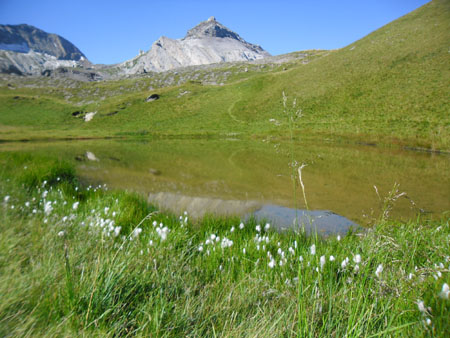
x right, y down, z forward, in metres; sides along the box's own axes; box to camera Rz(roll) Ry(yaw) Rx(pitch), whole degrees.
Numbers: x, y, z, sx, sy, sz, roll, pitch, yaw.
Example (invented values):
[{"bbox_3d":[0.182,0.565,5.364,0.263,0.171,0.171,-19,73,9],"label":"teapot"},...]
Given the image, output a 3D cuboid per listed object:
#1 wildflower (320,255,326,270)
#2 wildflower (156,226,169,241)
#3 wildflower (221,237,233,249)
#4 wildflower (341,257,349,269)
[{"bbox_3d":[0.673,0.639,2.400,0.042,0.105,0.042,0,6,0],"label":"wildflower"},{"bbox_3d":[-0.534,0.551,3.000,0.098,0.115,0.080,0,6,0],"label":"wildflower"},{"bbox_3d":[0.012,0.576,2.750,0.090,0.085,0.070,0,6,0],"label":"wildflower"},{"bbox_3d":[0.800,0.627,2.350,0.050,0.075,0.048,0,6,0],"label":"wildflower"}]

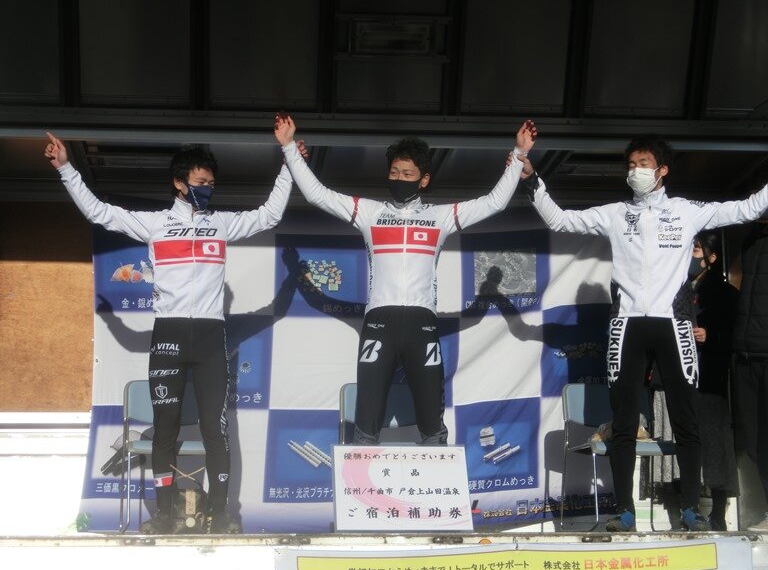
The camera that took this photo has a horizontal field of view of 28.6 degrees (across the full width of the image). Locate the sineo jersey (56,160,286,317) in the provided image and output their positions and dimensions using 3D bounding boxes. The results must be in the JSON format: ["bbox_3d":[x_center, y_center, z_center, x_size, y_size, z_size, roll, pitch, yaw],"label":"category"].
[{"bbox_3d":[-0.935,-0.200,6.763,1.020,0.690,0.320,1,-9,-11],"label":"sineo jersey"}]

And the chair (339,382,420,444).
[{"bbox_3d":[0.060,0.825,7.280,0.480,0.735,0.470,1,-9,-11],"label":"chair"}]

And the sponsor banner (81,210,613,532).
[{"bbox_3d":[-0.172,0.461,8.228,2.930,1.760,0.180,1,-9,-5],"label":"sponsor banner"}]

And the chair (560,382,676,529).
[{"bbox_3d":[1.174,0.826,7.320,0.480,0.735,0.470,2,-9,-13],"label":"chair"}]

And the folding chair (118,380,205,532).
[{"bbox_3d":[-1.008,0.820,7.221,0.480,0.735,0.470,1,-9,-11],"label":"folding chair"}]

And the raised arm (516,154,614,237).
[{"bbox_3d":[0.836,-0.412,6.947,0.430,0.360,0.200,1,-9,-6],"label":"raised arm"}]

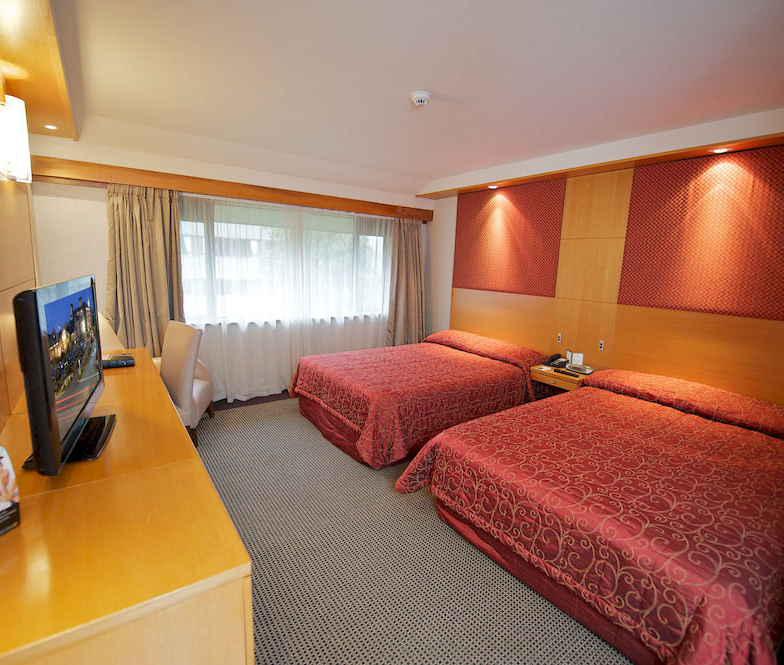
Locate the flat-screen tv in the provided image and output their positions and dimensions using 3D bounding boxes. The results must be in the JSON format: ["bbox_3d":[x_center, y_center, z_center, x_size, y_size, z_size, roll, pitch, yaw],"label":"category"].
[{"bbox_3d":[-1.304,0.103,1.597,0.242,0.645,1.008,-4,12,-29],"label":"flat-screen tv"}]

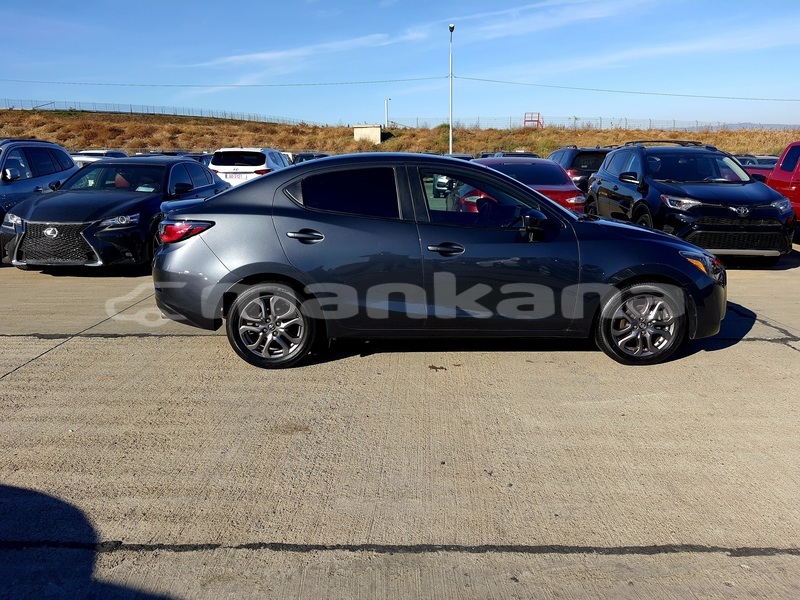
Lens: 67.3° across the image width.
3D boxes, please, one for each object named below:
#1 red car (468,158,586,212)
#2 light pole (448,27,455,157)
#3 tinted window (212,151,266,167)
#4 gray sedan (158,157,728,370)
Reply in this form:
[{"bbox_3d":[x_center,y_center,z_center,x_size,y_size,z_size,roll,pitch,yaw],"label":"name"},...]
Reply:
[{"bbox_3d":[1.959,-1.775,10.729,1.850,1.470,4.850,1,13,6],"label":"red car"},{"bbox_3d":[2.848,-11.021,34.396,0.330,8.810,0.450,0,13,0],"label":"light pole"},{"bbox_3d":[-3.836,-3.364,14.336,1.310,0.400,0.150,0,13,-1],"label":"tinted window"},{"bbox_3d":[0.355,-0.434,4.832,4.340,1.480,1.720,0,13,-2],"label":"gray sedan"}]

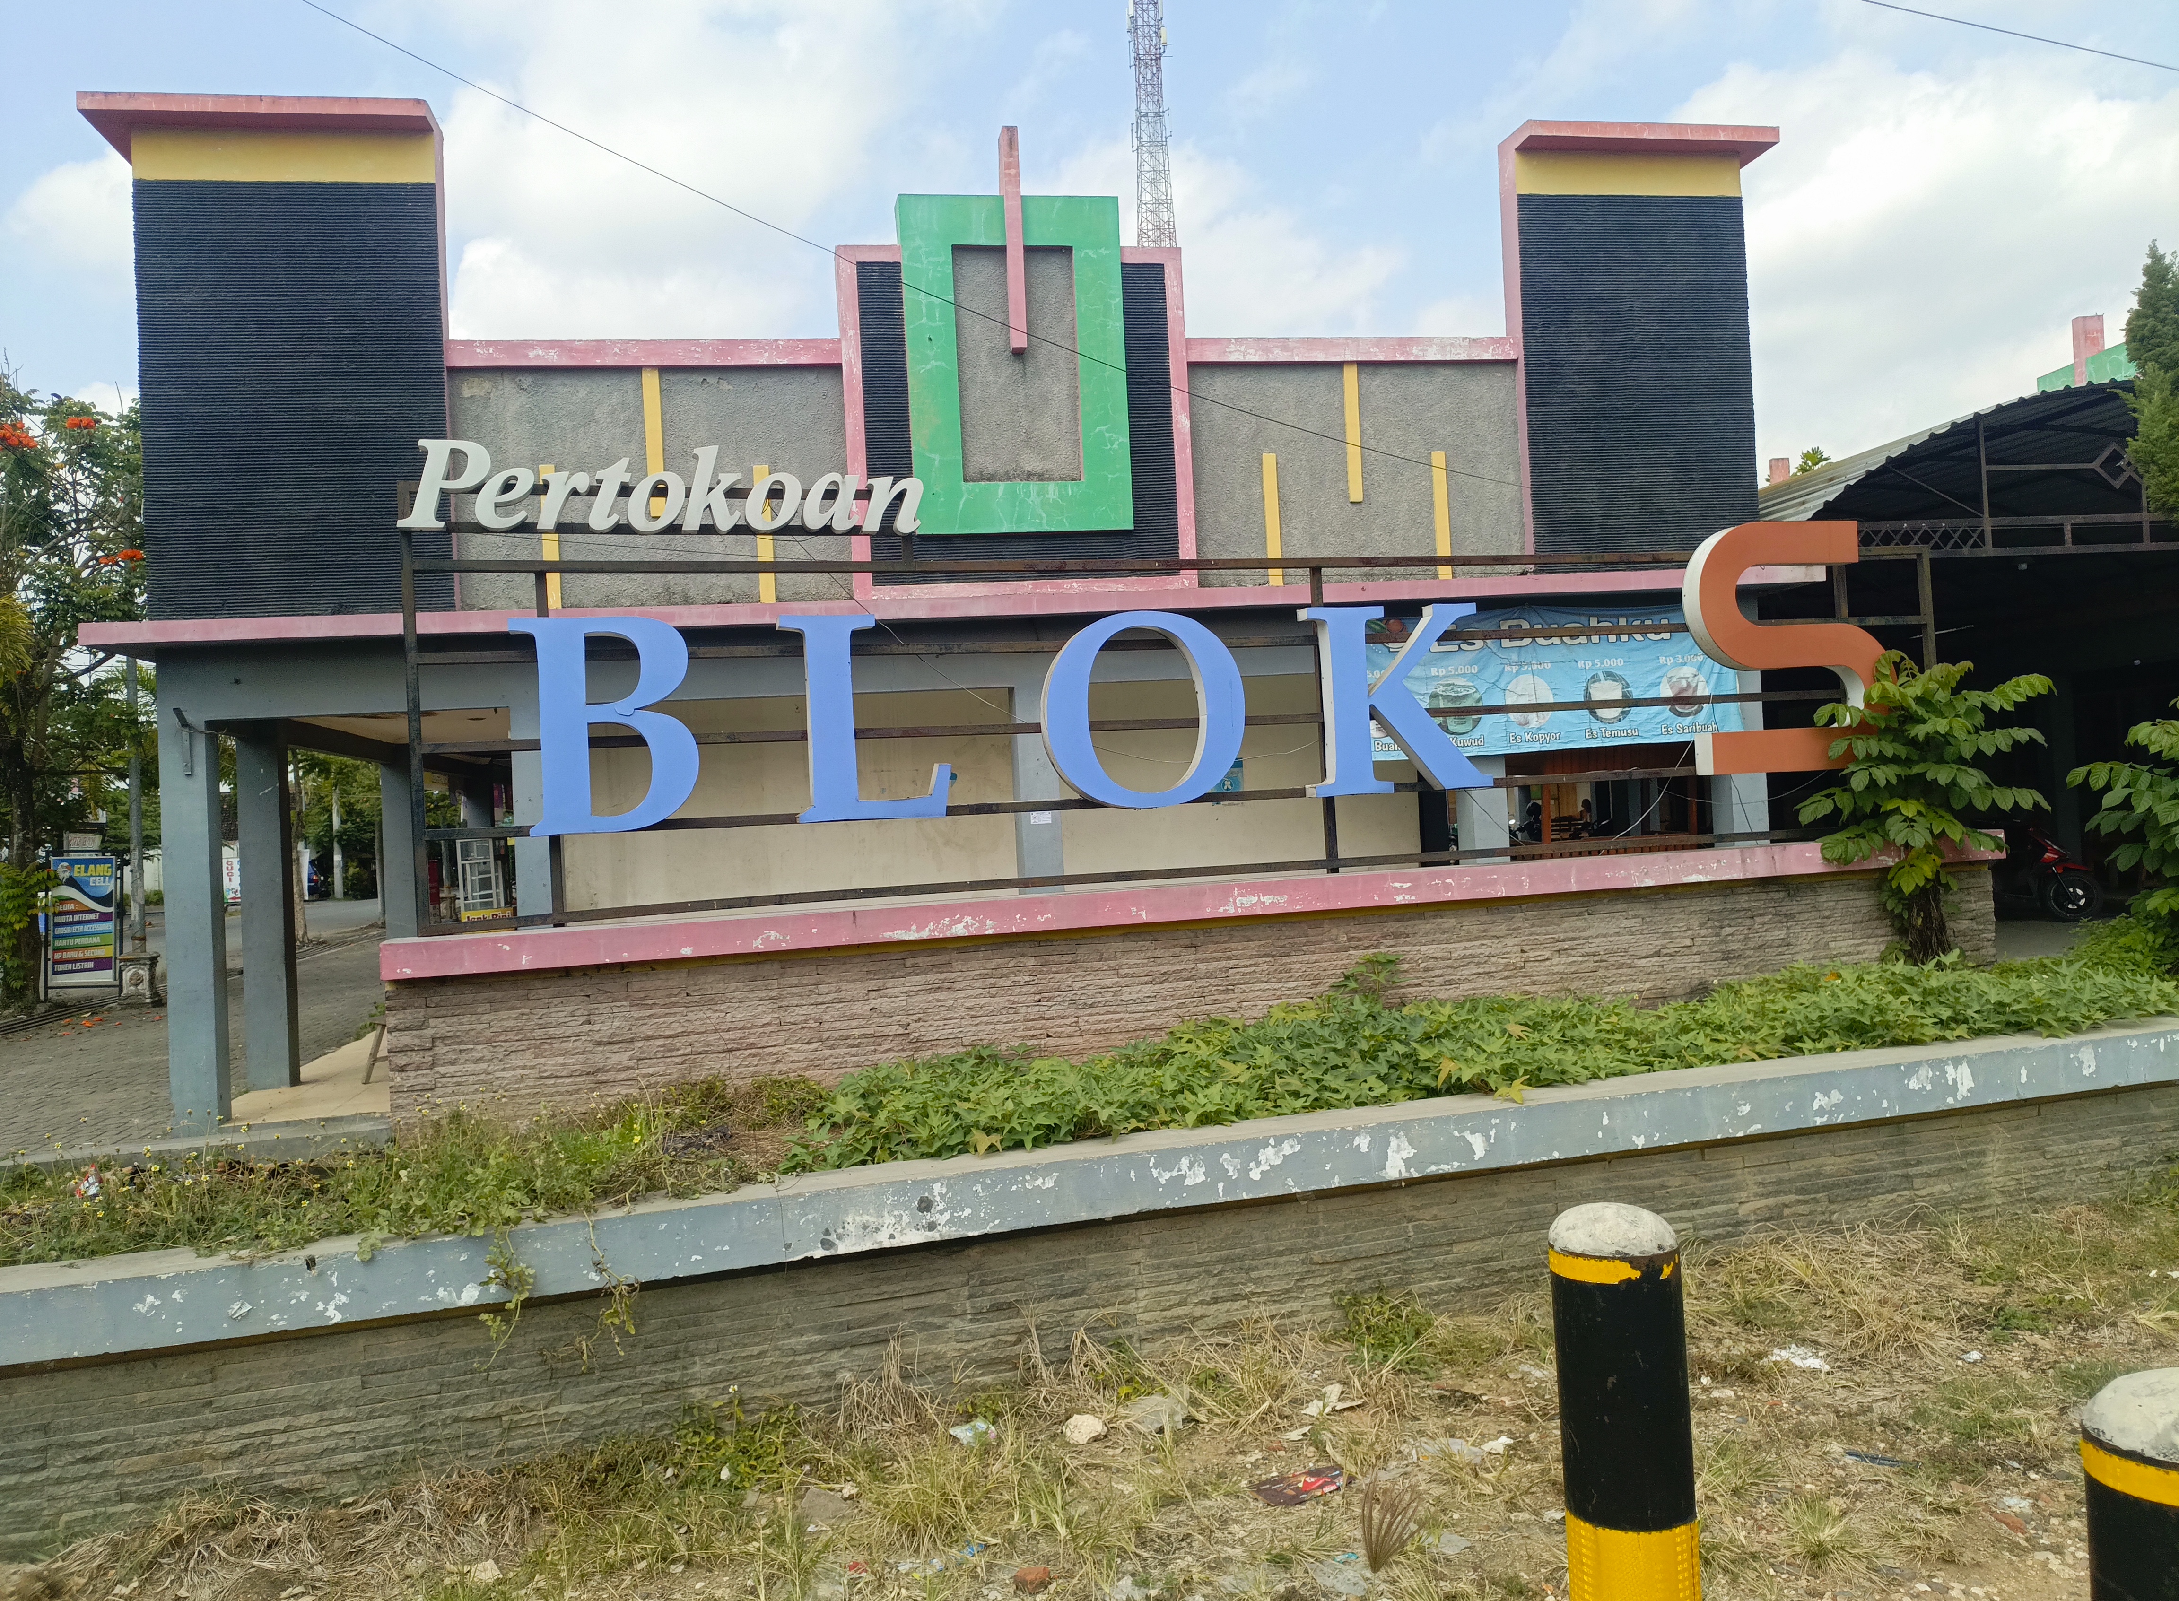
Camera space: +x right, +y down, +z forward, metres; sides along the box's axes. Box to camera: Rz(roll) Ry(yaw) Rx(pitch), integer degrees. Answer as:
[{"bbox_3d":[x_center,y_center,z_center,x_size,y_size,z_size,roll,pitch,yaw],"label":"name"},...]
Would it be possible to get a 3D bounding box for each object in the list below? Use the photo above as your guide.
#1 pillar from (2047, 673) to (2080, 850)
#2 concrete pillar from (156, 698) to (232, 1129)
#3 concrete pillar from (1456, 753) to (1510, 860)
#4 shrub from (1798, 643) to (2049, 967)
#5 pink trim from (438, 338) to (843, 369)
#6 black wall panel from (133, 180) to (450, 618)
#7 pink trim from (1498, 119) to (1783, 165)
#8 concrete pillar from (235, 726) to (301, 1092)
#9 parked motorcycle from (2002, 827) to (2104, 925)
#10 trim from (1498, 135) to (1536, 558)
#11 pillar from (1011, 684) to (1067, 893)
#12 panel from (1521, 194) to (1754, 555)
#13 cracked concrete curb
[{"bbox_3d":[10.524,-0.054,17.090,0.290,2.624,0.290,-3,-1,-10],"label":"pillar"},{"bbox_3d":[-5.326,0.741,9.390,0.268,2.430,0.230,-3,-1,-9],"label":"concrete pillar"},{"bbox_3d":[2.699,0.361,10.666,0.250,2.430,0.260,-3,-1,-9],"label":"concrete pillar"},{"bbox_3d":[5.803,0.093,10.909,1.580,2.200,1.350,-3,-1,-10],"label":"shrub"},{"bbox_3d":[-2.779,-2.800,9.944,2.371,0.178,0.180,-3,-1,-9],"label":"pink trim"},{"bbox_3d":[-4.762,-2.371,9.492,1.715,2.664,0.160,-3,-1,-9],"label":"black wall panel"},{"bbox_3d":[3.781,-4.520,10.838,1.784,0.108,0.410,-3,-1,-9],"label":"pink trim"},{"bbox_3d":[-6.178,0.855,11.855,0.285,2.588,0.275,-3,-1,-10],"label":"concrete pillar"},{"bbox_3d":[9.542,0.762,16.560,1.870,1.060,0.680,-4,-1,25],"label":"parked motorcycle"},{"bbox_3d":[3.235,-3.283,11.816,0.120,3.243,0.300,-3,-1,-10],"label":"trim"},{"bbox_3d":[-0.334,0.488,11.152,0.285,2.588,0.285,-3,-1,-10],"label":"pillar"},{"bbox_3d":[4.122,-3.134,11.913,1.842,2.845,0.180,-3,-1,-10],"label":"panel"},{"bbox_3d":[0.691,1.044,4.679,6.796,0.168,0.243,-3,-1,-19],"label":"cracked concrete curb"}]

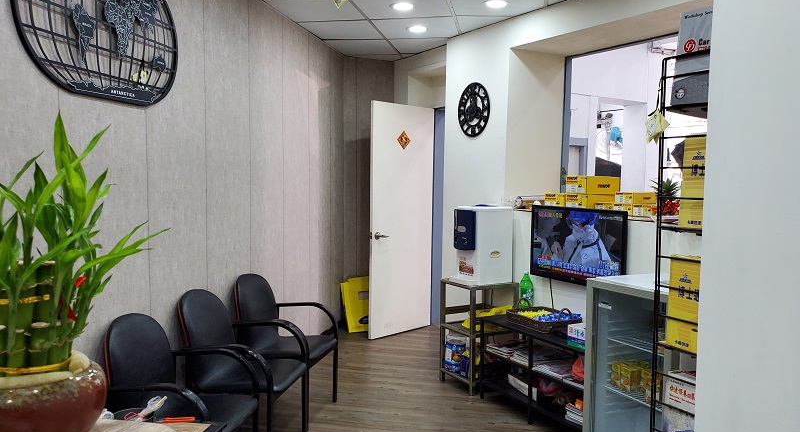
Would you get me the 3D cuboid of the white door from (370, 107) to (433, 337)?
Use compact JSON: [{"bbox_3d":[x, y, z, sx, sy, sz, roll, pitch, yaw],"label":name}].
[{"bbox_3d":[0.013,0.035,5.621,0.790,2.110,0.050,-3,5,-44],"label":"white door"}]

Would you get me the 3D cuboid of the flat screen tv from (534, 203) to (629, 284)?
[{"bbox_3d":[1.098,0.184,3.708,0.055,0.465,0.745,-1,4,-31],"label":"flat screen tv"}]

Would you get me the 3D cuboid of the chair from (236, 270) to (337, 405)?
[{"bbox_3d":[-0.707,0.777,3.653,0.550,0.850,0.535,2,4,11],"label":"chair"}]

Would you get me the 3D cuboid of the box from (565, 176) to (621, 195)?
[{"bbox_3d":[1.320,-0.207,4.071,0.325,0.117,0.172,-1,4,-31],"label":"box"}]

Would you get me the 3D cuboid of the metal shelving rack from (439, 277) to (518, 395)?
[{"bbox_3d":[0.552,0.821,4.223,0.400,0.730,0.375,-1,4,-31],"label":"metal shelving rack"}]

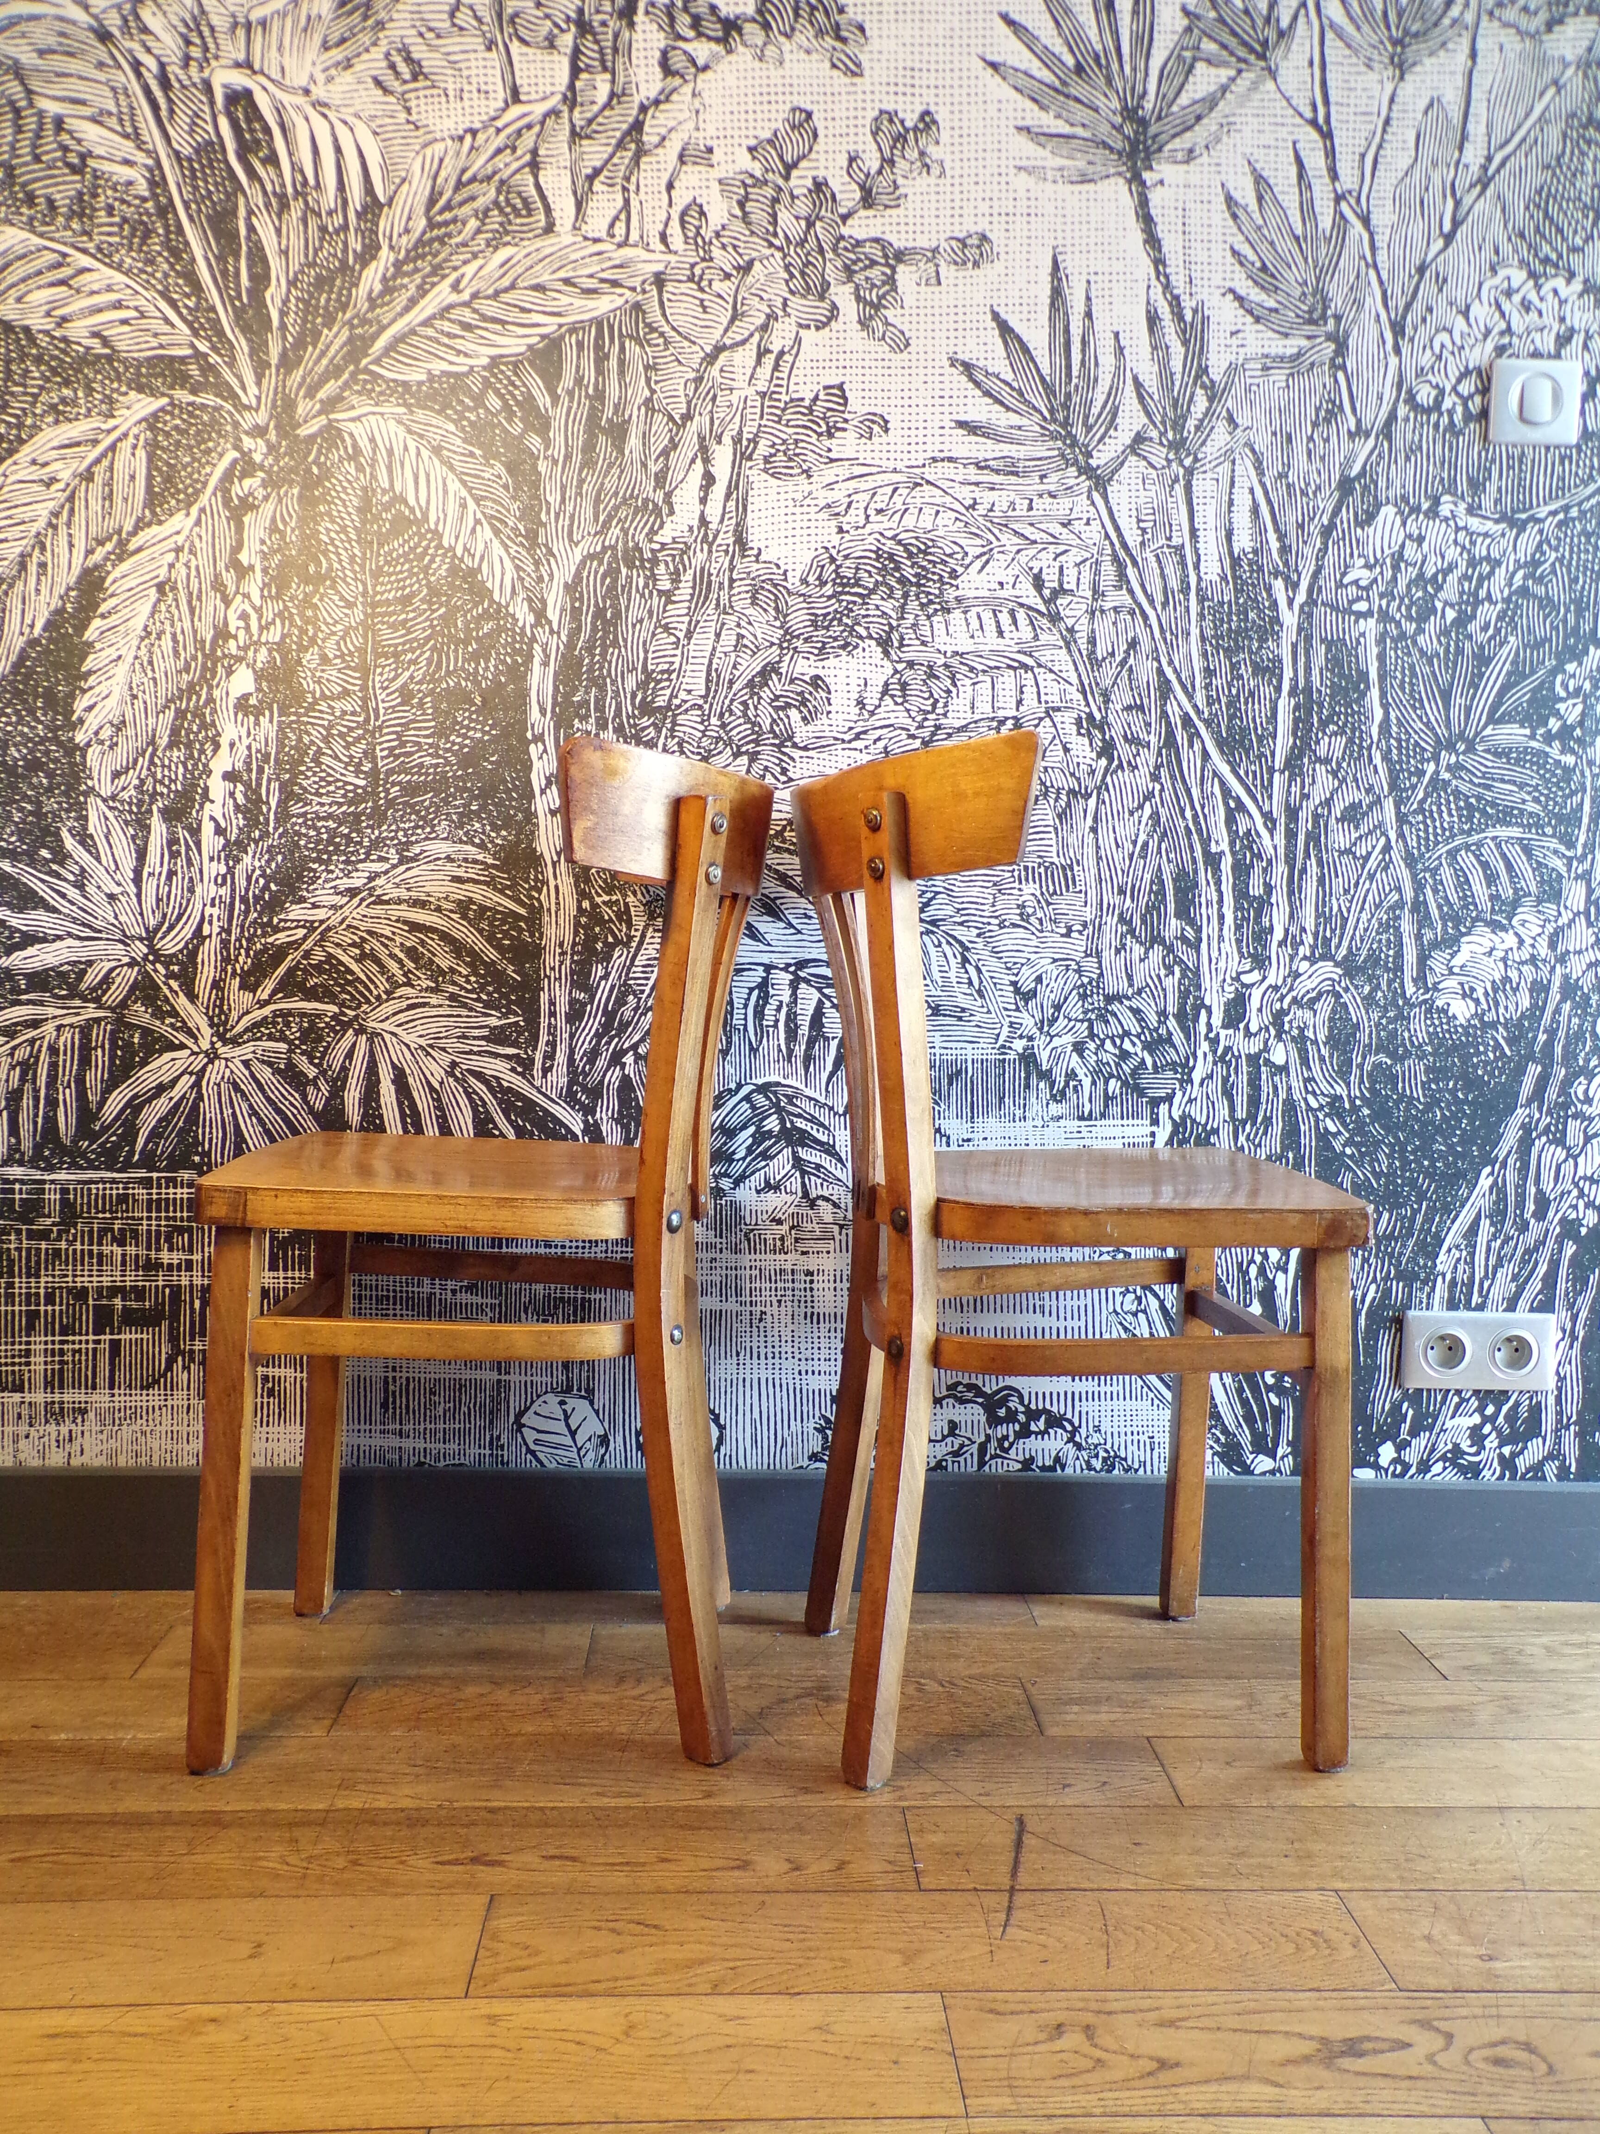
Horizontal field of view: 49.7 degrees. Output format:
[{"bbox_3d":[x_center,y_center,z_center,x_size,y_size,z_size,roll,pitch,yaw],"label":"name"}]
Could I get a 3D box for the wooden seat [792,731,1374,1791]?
[{"bbox_3d":[0.214,0.148,1.520,0.450,0.820,0.390,1,4,-7],"label":"wooden seat"}]

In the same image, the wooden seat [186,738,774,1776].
[{"bbox_3d":[-0.255,0.141,1.512,0.450,0.815,0.390,1,4,-2],"label":"wooden seat"}]

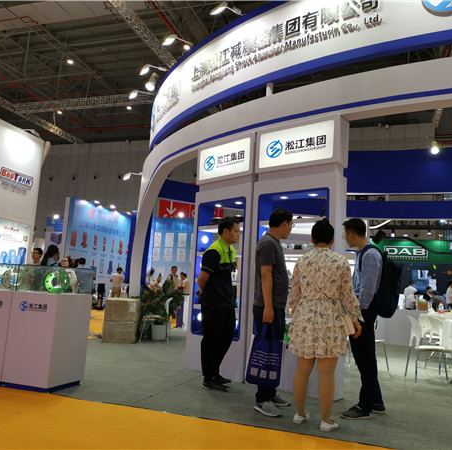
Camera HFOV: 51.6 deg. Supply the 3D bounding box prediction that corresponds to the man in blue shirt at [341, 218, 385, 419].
[{"bbox_3d":[1.192,0.767,4.106,0.420,1.700,0.480,0,-10,21],"label":"man in blue shirt"}]

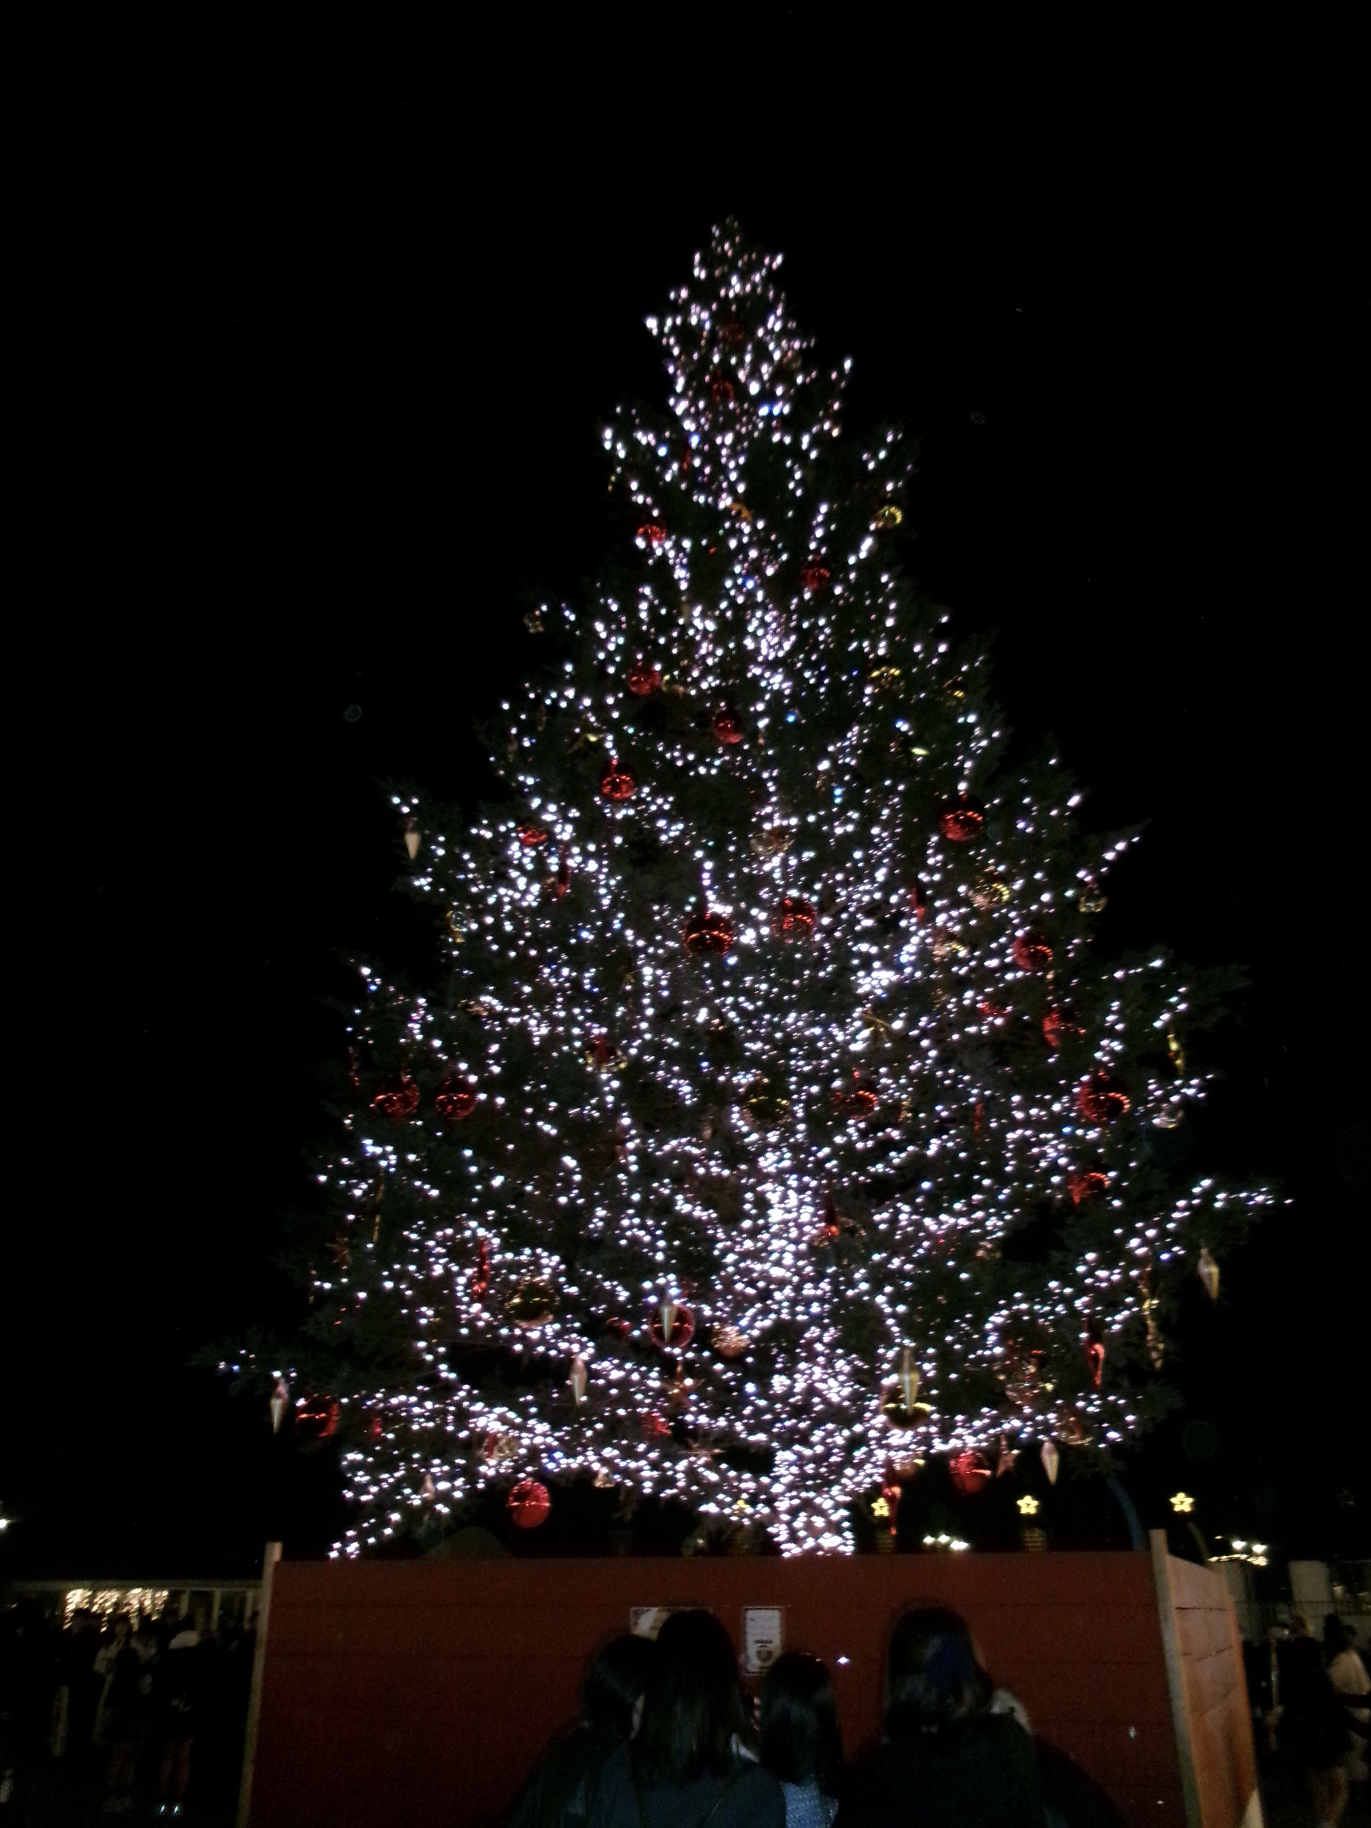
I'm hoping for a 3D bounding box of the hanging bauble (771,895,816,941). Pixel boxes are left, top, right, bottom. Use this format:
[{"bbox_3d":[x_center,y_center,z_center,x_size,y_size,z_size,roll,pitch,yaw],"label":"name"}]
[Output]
[{"bbox_3d":[0.624,0.025,8.500,0.258,0.268,0.258,0,-25,0],"label":"hanging bauble"}]

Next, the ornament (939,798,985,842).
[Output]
[{"bbox_3d":[1.607,-0.548,8.600,0.262,0.272,0.262,0,-25,0],"label":"ornament"}]

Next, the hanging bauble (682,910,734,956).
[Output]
[{"bbox_3d":[0.121,0.106,8.100,0.268,0.279,0.268,0,-25,0],"label":"hanging bauble"}]

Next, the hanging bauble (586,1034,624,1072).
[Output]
[{"bbox_3d":[-0.494,0.848,9.056,0.227,0.236,0.227,0,-25,0],"label":"hanging bauble"}]

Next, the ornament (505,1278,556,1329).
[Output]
[{"bbox_3d":[-0.856,2.149,8.165,0.280,0.284,0.280,0,-25,0],"label":"ornament"}]

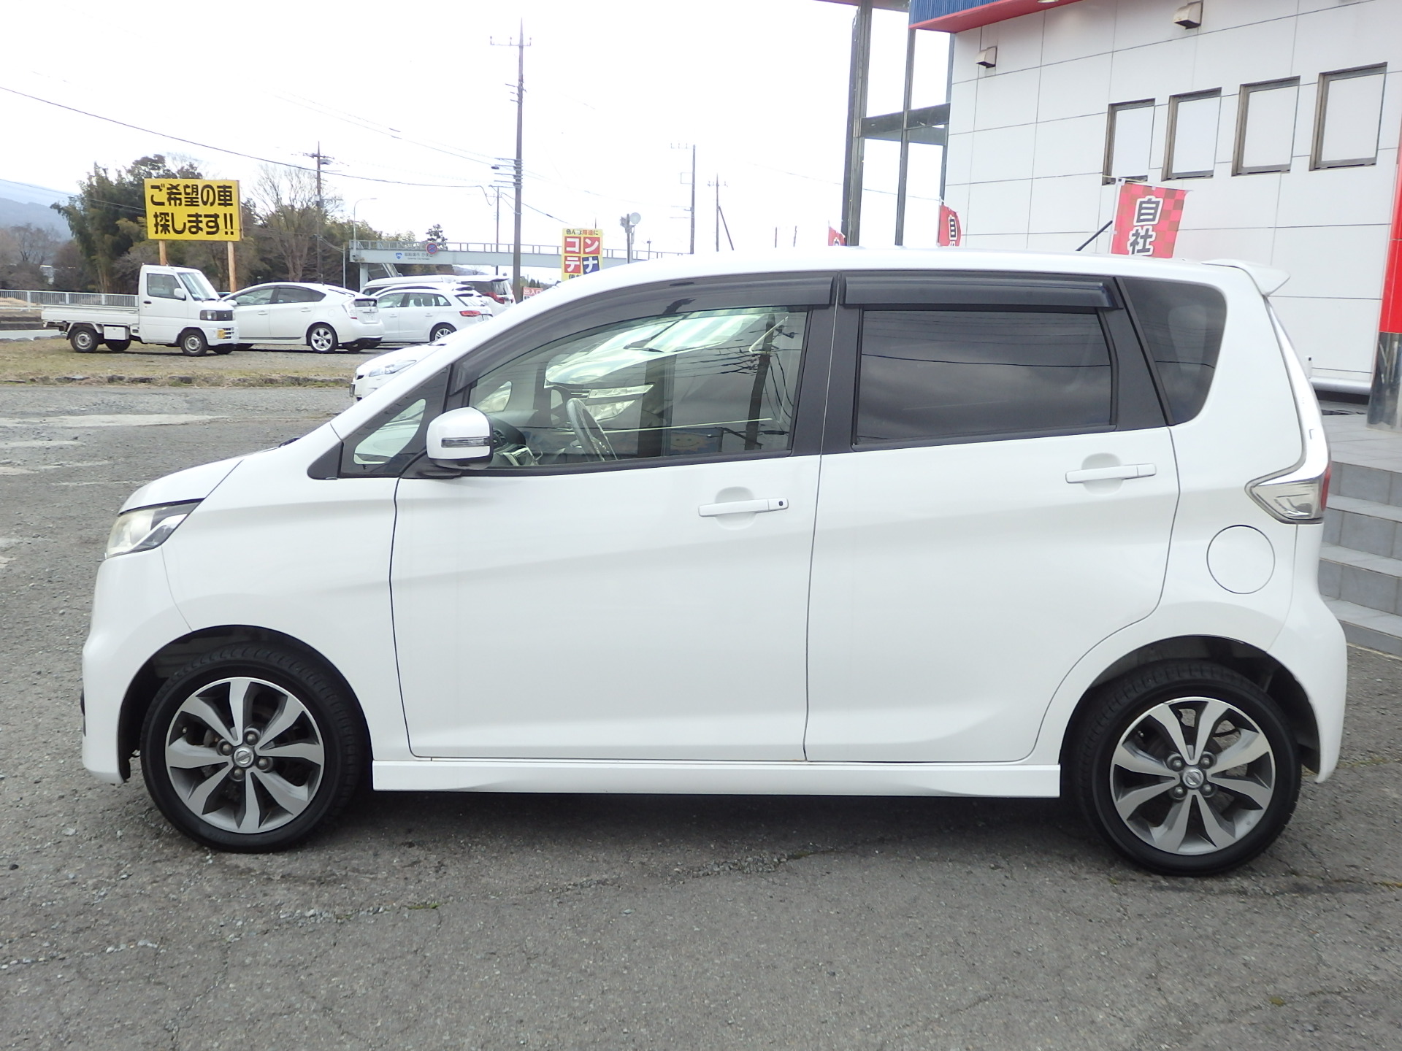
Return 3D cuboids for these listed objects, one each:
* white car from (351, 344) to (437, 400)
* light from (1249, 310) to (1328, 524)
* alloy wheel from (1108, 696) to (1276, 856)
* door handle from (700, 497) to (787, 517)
[{"bbox_3d":[-1.900,-1.661,14.302,3.600,1.490,1.550,-2,11,-21],"label":"white car"},{"bbox_3d":[1.470,-0.279,3.372,0.215,0.545,0.180,1,8,1],"label":"light"},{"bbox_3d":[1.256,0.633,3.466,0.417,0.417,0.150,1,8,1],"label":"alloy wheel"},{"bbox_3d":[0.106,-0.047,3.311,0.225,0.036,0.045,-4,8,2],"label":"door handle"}]

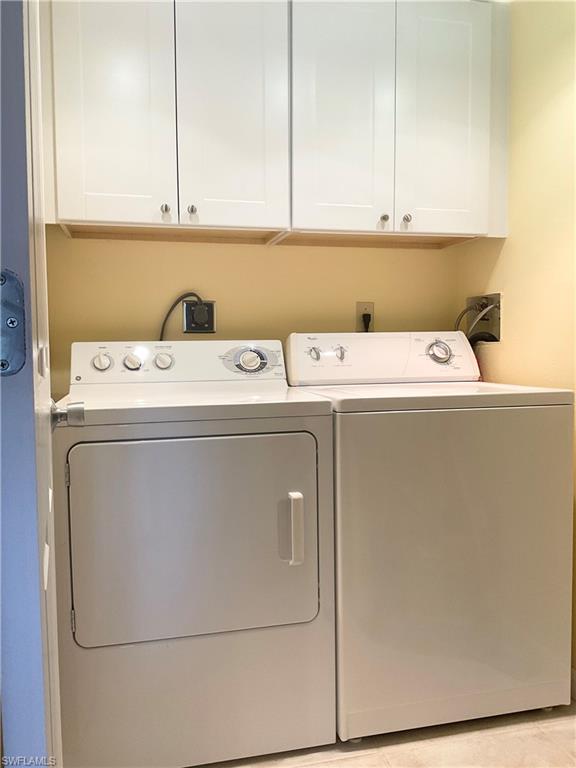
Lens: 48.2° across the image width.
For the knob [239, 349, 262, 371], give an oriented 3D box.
[{"bbox_3d":[-0.117,-0.076,2.014,0.064,0.064,0.030,-1,-12,-14],"label":"knob"}]

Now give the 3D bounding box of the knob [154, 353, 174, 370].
[{"bbox_3d":[-0.375,-0.068,1.951,0.052,0.052,0.028,-1,-12,-14],"label":"knob"}]

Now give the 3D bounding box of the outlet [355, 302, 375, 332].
[{"bbox_3d":[0.295,-0.249,2.417,0.070,0.114,0.018,-1,3,-14],"label":"outlet"}]

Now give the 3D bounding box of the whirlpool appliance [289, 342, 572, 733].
[{"bbox_3d":[0.374,0.373,2.014,0.690,1.080,0.665,-1,3,-14],"label":"whirlpool appliance"}]

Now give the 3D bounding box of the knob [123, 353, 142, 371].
[{"bbox_3d":[-0.466,-0.067,1.929,0.052,0.052,0.028,-1,-12,-14],"label":"knob"}]

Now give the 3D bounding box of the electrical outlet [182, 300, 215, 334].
[{"bbox_3d":[-0.310,-0.237,2.266,0.116,0.114,0.030,-1,3,-14],"label":"electrical outlet"}]

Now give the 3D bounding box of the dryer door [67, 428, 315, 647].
[{"bbox_3d":[-0.206,0.366,1.536,0.596,0.484,0.060,-1,3,-14],"label":"dryer door"}]

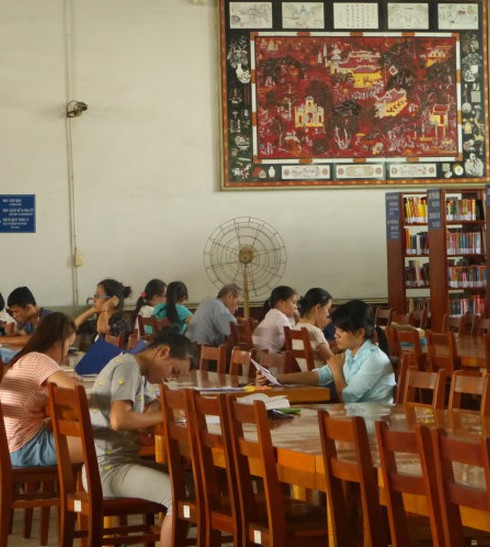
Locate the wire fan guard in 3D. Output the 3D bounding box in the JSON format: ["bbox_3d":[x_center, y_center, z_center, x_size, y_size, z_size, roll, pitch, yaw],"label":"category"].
[{"bbox_3d":[0.000,-0.155,21.900,0.810,0.810,0.200,-2,1,2],"label":"wire fan guard"}]

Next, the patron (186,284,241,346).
[{"bbox_3d":[-0.080,0.704,18.507,0.720,1.190,0.500,-2,1,-22],"label":"patron"}]

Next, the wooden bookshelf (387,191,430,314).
[{"bbox_3d":[2.135,0.116,24.309,1.100,1.982,0.440,-2,1,-20],"label":"wooden bookshelf"}]

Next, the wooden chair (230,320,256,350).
[{"bbox_3d":[0.200,0.815,16.355,0.510,0.940,0.390,-2,1,-21],"label":"wooden chair"}]

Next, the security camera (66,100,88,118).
[{"bbox_3d":[-1.745,-1.709,23.500,0.240,0.180,0.120,-1,1,37],"label":"security camera"}]

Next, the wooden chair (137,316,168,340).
[{"bbox_3d":[-0.590,0.827,19.179,0.520,0.950,0.430,-1,1,-20],"label":"wooden chair"}]

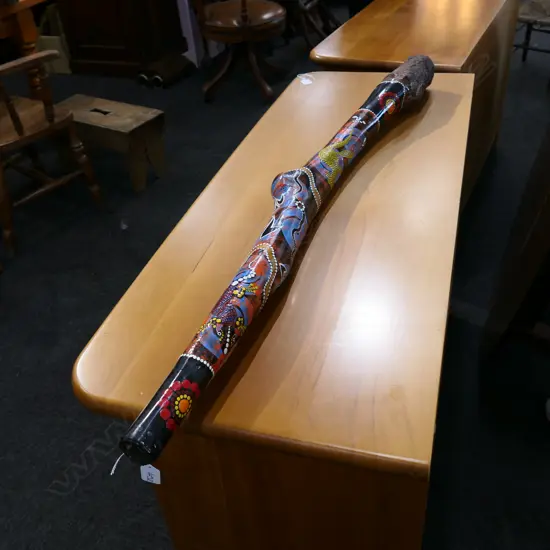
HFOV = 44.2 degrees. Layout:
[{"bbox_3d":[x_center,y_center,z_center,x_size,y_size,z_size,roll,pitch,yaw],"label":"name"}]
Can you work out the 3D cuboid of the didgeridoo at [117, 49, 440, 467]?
[{"bbox_3d":[0.117,-0.213,1.472,0.131,0.117,1.621,10,35,22],"label":"didgeridoo"}]

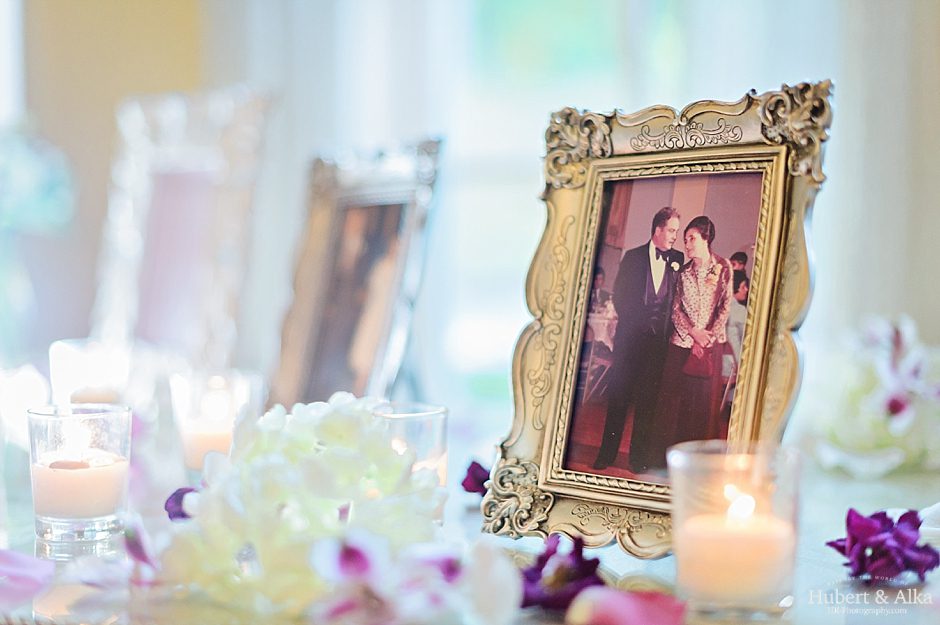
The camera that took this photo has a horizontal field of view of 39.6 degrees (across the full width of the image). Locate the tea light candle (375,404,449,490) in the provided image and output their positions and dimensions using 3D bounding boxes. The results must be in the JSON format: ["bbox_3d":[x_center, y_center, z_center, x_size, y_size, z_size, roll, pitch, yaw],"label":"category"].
[{"bbox_3d":[-0.038,0.085,0.710,0.051,0.062,0.051,1,1,-3],"label":"tea light candle"}]

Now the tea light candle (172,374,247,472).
[{"bbox_3d":[-0.170,0.078,0.877,0.051,0.062,0.051,1,1,-11],"label":"tea light candle"}]

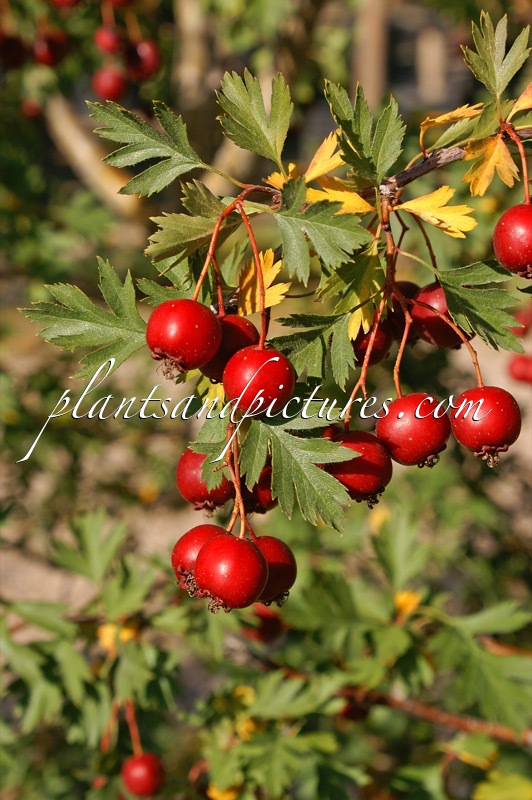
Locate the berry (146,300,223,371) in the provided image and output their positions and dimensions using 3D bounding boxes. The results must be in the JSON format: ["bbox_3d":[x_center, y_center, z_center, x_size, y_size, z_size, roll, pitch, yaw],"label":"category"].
[{"bbox_3d":[-0.022,-0.017,0.450,0.020,0.021,0.020,15,-9,0],"label":"berry"}]

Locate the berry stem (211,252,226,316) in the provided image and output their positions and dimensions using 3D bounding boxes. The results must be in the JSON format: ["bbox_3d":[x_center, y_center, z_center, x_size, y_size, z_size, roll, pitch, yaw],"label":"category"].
[{"bbox_3d":[-0.013,-0.032,0.459,0.003,0.017,0.003,-9,3,0],"label":"berry stem"}]

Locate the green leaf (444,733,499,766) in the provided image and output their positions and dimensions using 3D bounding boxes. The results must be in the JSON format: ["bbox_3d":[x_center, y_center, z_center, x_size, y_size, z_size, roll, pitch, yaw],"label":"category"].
[{"bbox_3d":[0.078,0.132,0.630,0.020,0.006,0.014,9,41,2],"label":"green leaf"}]

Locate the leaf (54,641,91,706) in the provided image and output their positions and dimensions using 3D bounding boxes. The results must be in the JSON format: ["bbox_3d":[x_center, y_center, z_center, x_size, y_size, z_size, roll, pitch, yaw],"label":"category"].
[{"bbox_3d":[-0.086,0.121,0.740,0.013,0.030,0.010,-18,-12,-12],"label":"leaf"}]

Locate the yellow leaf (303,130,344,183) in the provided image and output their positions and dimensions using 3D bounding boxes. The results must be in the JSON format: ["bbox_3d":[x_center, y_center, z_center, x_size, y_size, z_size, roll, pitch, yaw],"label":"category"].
[{"bbox_3d":[0.016,-0.065,0.445,0.010,0.015,0.007,41,0,11],"label":"yellow leaf"}]

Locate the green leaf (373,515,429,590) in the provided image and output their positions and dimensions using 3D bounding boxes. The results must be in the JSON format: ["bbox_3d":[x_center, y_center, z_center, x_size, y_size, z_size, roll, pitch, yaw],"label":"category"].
[{"bbox_3d":[0.059,0.067,0.730,0.025,0.034,0.012,6,6,1],"label":"green leaf"}]

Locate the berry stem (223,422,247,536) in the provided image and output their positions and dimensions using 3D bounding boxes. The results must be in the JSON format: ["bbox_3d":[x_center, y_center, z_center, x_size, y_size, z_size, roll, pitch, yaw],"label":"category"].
[{"bbox_3d":[-0.007,0.017,0.360,0.004,0.025,0.004,-4,13,0],"label":"berry stem"}]

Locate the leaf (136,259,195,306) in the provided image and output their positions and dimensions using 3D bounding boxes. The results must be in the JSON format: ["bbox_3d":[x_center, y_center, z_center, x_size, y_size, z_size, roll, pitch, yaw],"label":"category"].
[{"bbox_3d":[-0.023,-0.027,0.398,0.016,0.007,0.013,0,25,-14],"label":"leaf"}]

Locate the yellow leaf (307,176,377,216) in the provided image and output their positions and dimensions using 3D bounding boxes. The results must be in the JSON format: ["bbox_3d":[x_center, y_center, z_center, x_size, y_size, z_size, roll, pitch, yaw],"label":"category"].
[{"bbox_3d":[0.020,-0.054,0.440,0.018,0.010,0.008,-13,16,-5],"label":"yellow leaf"}]

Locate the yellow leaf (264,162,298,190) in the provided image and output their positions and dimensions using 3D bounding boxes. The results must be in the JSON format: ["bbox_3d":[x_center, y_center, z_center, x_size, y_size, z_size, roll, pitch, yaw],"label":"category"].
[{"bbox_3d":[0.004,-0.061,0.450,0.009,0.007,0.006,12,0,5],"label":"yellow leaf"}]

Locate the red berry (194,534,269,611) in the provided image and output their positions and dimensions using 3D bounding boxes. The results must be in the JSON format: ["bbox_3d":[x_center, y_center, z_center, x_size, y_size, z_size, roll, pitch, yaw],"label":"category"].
[{"bbox_3d":[-0.008,0.040,0.388,0.017,0.018,0.017,9,-3,0],"label":"red berry"}]

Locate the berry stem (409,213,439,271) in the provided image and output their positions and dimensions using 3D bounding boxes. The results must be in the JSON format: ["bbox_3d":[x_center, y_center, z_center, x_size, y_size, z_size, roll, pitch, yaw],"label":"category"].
[{"bbox_3d":[0.038,-0.038,0.400,0.002,0.016,0.003,-25,0,0],"label":"berry stem"}]

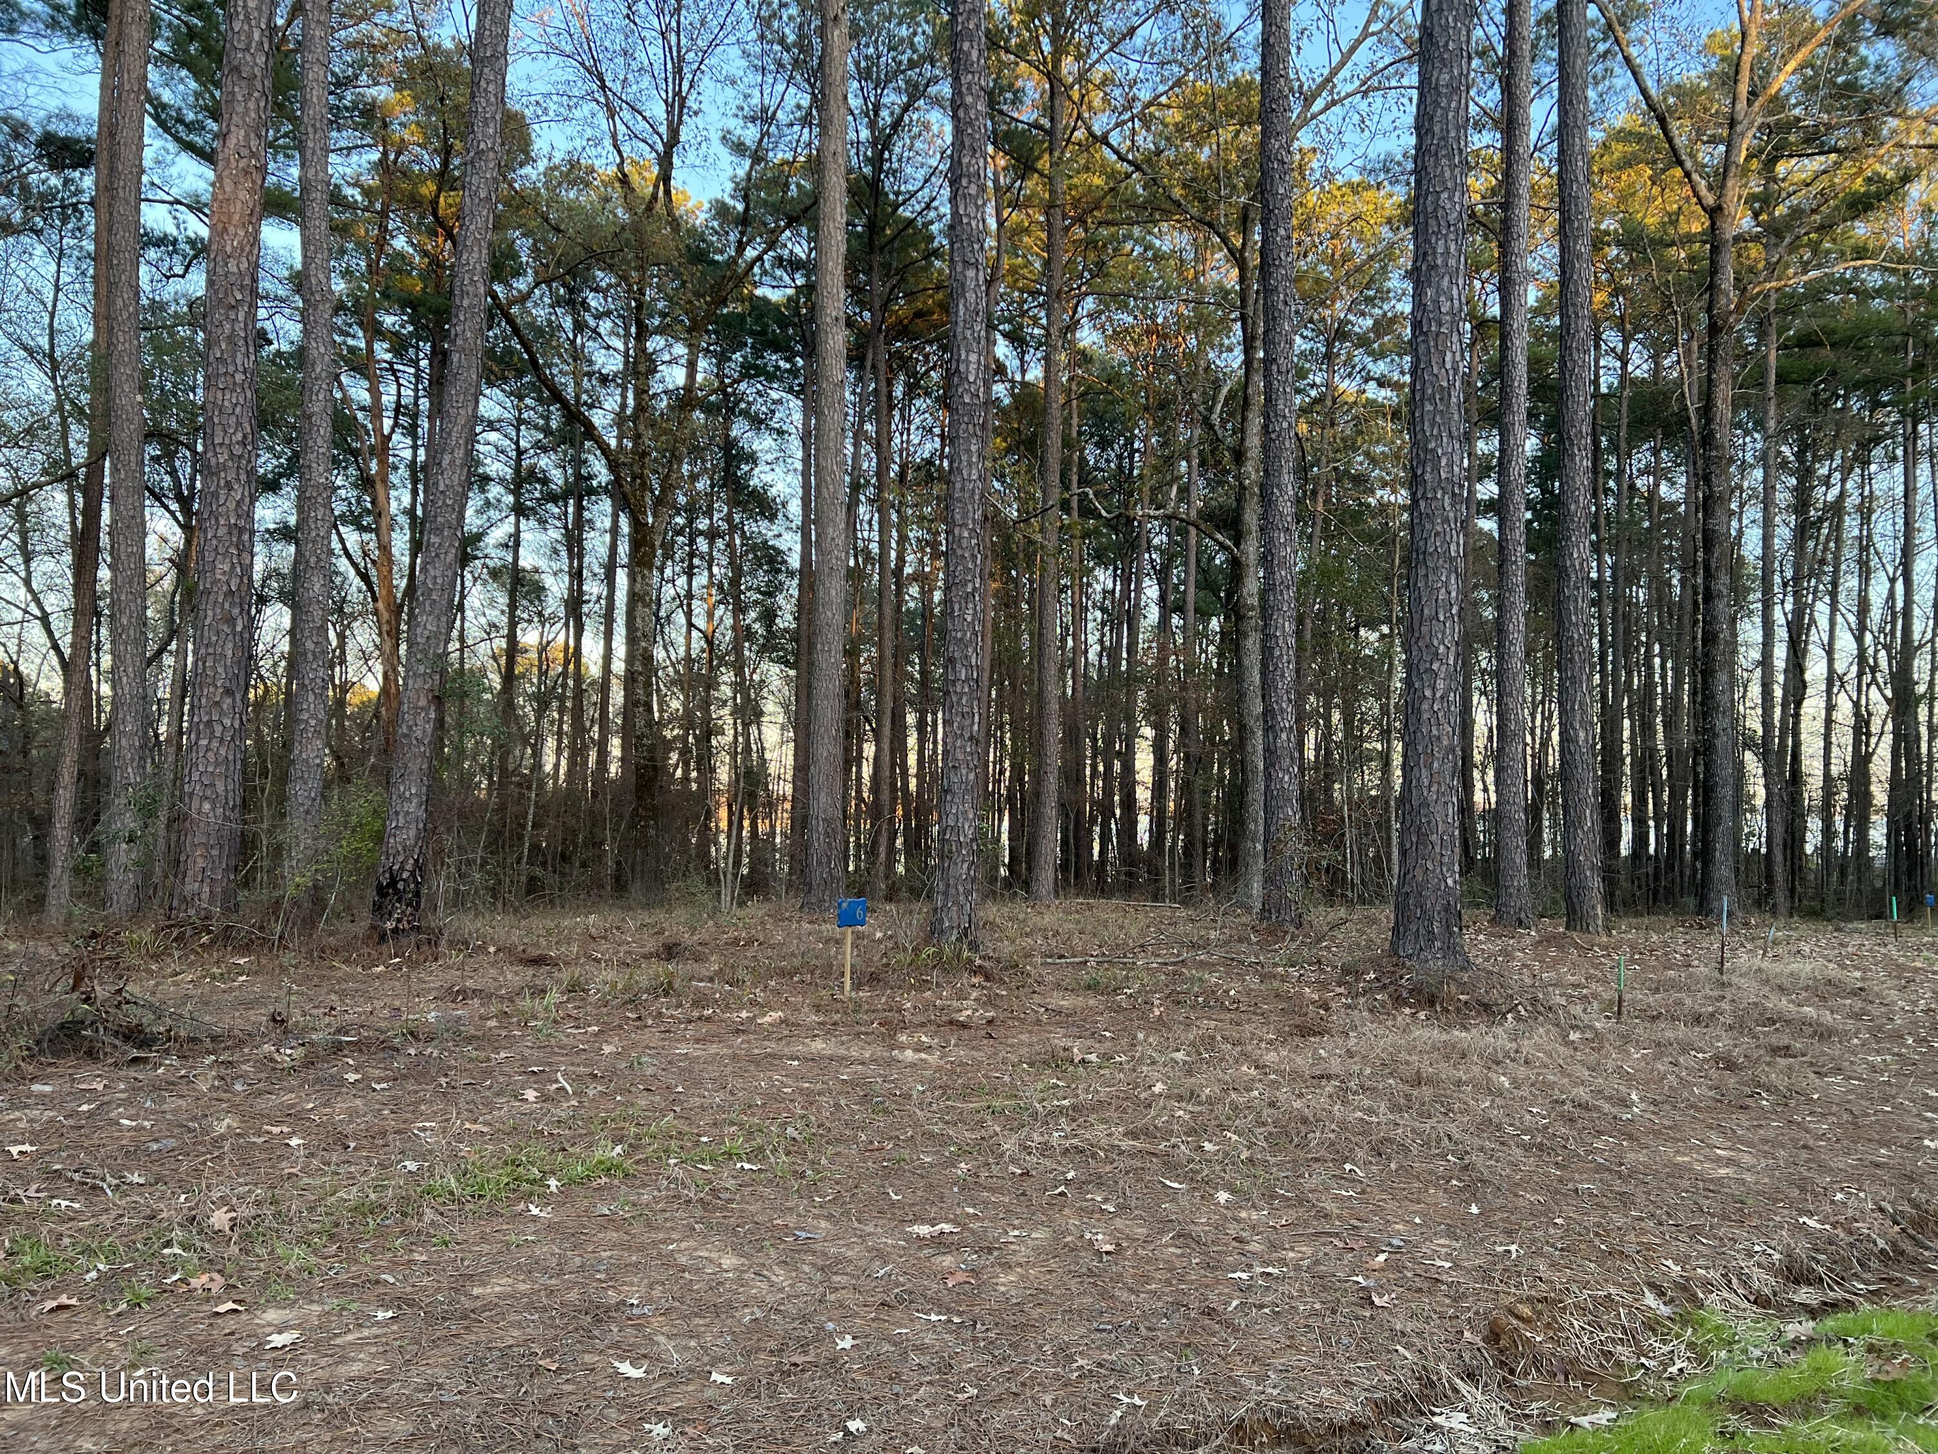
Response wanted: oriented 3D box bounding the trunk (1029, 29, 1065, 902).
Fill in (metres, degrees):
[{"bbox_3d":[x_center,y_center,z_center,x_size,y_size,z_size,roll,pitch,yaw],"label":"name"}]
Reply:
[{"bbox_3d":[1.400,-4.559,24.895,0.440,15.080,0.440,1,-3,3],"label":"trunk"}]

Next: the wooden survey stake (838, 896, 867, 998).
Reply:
[{"bbox_3d":[-0.905,1.704,11.220,0.227,0.775,0.050,0,-3,-5],"label":"wooden survey stake"}]

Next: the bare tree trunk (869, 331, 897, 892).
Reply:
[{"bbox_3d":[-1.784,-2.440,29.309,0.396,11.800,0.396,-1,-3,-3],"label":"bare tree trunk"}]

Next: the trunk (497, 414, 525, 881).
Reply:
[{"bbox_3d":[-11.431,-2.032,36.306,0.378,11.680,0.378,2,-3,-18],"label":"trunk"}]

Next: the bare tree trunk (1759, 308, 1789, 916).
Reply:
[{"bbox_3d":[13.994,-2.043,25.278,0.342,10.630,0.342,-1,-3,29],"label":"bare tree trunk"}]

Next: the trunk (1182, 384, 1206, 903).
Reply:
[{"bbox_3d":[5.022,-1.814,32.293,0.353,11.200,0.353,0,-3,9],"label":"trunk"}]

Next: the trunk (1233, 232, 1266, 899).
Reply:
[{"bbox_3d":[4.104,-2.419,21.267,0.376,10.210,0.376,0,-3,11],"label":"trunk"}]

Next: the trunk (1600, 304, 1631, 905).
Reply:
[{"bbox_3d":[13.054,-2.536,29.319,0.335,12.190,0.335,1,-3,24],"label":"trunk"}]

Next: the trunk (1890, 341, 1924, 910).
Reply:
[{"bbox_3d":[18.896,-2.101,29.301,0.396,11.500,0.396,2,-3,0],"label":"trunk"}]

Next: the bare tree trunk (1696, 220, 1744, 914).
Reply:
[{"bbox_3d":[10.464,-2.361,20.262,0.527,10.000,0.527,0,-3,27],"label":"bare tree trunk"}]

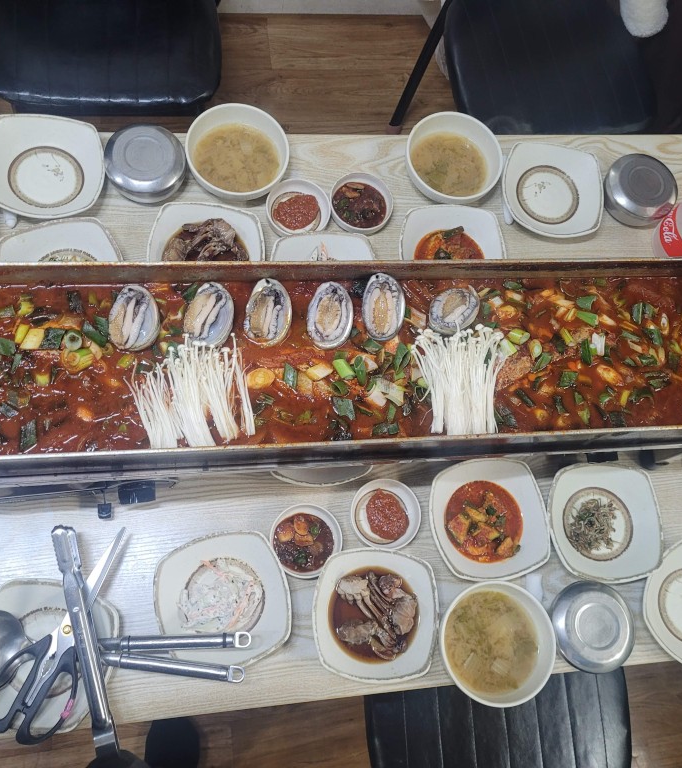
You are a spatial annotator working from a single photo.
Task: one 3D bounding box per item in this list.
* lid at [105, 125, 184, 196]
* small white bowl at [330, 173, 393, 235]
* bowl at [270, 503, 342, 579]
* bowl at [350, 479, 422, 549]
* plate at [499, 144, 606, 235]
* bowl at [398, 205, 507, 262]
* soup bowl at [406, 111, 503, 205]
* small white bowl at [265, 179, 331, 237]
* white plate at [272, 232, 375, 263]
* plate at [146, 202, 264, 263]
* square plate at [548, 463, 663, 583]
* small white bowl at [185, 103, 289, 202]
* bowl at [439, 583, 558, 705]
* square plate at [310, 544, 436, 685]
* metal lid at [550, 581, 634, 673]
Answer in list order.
[{"bbox_3d":[-0.255,-0.297,1.000,0.103,0.022,0.103,-3,74,-9],"label":"lid"},{"bbox_3d":[0.027,-0.242,1.053,0.086,0.033,0.086,2,73,-8],"label":"small white bowl"},{"bbox_3d":[-0.042,0.186,0.915,0.086,0.033,0.086,2,73,-8],"label":"bowl"},{"bbox_3d":[0.053,0.162,0.945,0.087,0.031,0.087,2,73,-8],"label":"bowl"},{"bbox_3d":[0.300,-0.274,1.102,0.148,0.034,0.148,7,73,-6],"label":"plate"},{"bbox_3d":[0.152,-0.173,1.050,0.148,0.034,0.148,0,73,-8],"label":"bowl"},{"bbox_3d":[0.151,-0.304,1.075,0.137,0.061,0.137,2,73,-8],"label":"soup bowl"},{"bbox_3d":[-0.059,-0.233,1.044,0.087,0.031,0.087,2,73,-8],"label":"small white bowl"},{"bbox_3d":[-0.021,-0.127,1.011,0.148,0.034,0.148,-2,74,-9],"label":"white plate"},{"bbox_3d":[-0.175,-0.163,1.004,0.149,0.034,0.149,3,73,-8],"label":"plate"},{"bbox_3d":[0.330,0.175,0.972,0.148,0.034,0.148,1,73,-8],"label":"square plate"},{"bbox_3d":[-0.138,-0.299,1.032,0.136,0.061,0.136,-3,74,-9],"label":"small white bowl"},{"bbox_3d":[0.174,0.304,0.902,0.135,0.066,0.135,2,73,-8],"label":"bowl"},{"bbox_3d":[0.039,0.271,0.909,0.149,0.034,0.149,1,74,-8],"label":"square plate"},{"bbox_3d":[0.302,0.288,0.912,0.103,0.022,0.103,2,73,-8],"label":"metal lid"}]

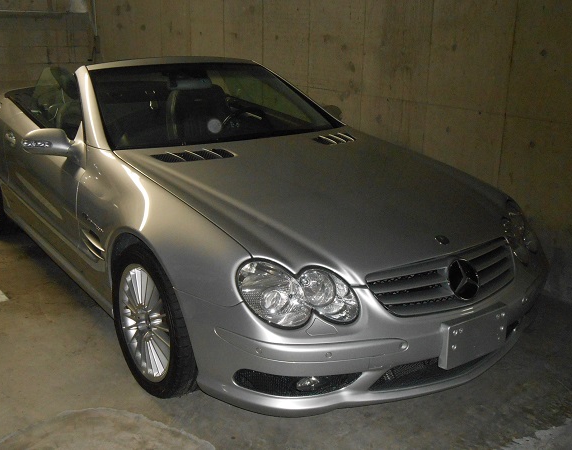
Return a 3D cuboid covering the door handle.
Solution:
[{"bbox_3d":[-1.563,-0.494,3.754,0.050,0.060,0.210,-11,21,-35],"label":"door handle"}]

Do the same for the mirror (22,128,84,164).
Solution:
[{"bbox_3d":[-1.101,-0.392,3.153,0.250,0.150,0.180,-11,21,-35],"label":"mirror"}]

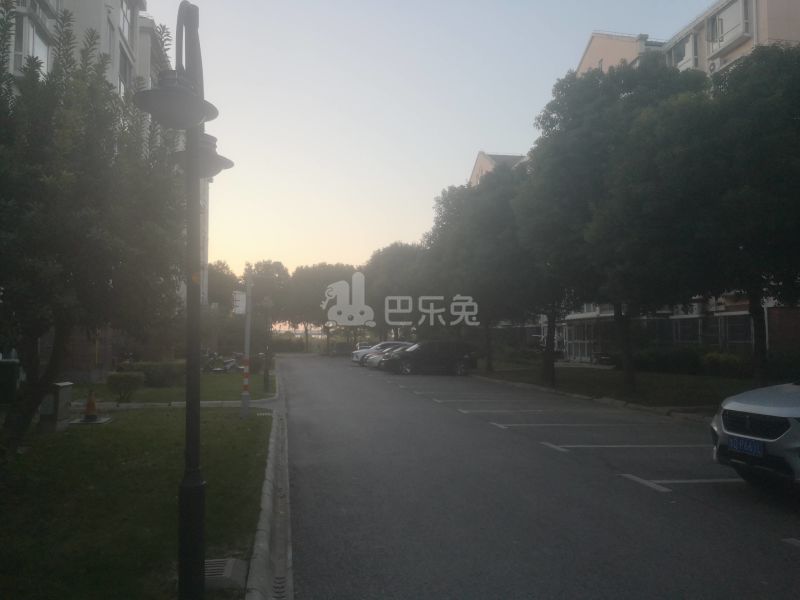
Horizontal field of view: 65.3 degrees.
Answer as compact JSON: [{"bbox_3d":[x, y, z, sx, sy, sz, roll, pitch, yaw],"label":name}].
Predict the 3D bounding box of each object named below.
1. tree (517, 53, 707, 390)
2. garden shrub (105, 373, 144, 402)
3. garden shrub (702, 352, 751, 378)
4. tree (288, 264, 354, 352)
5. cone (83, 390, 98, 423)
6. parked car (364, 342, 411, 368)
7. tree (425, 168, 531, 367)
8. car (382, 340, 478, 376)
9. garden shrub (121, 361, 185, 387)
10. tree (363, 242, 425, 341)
[{"bbox_3d":[6.901,-2.333,20.353,5.800,10.600,6.000,1,-4,-11],"label":"tree"},{"bbox_3d":[-7.000,2.230,15.900,0.920,0.760,0.920,0,-4,0],"label":"garden shrub"},{"bbox_3d":[13.750,2.760,26.300,1.400,1.080,1.900,1,-4,-11],"label":"garden shrub"},{"bbox_3d":[-9.126,1.183,73.347,7.400,10.400,7.000,1,-4,-11],"label":"tree"},{"bbox_3d":[-6.076,2.094,12.250,0.340,0.620,0.340,0,-4,11],"label":"cone"},{"bbox_3d":[0.249,3.401,37.651,4.500,1.520,1.780,1,-4,-11],"label":"parked car"},{"bbox_3d":[4.390,-1.458,32.347,6.000,10.400,6.000,1,-4,-11],"label":"tree"},{"bbox_3d":[1.470,2.910,31.000,4.550,1.650,1.840,1,-4,-7],"label":"car"},{"bbox_3d":[-8.450,2.540,21.400,2.150,0.880,1.300,1,-4,-11],"label":"garden shrub"},{"bbox_3d":[-0.069,-0.005,51.833,6.000,10.000,6.200,1,-4,-11],"label":"tree"}]

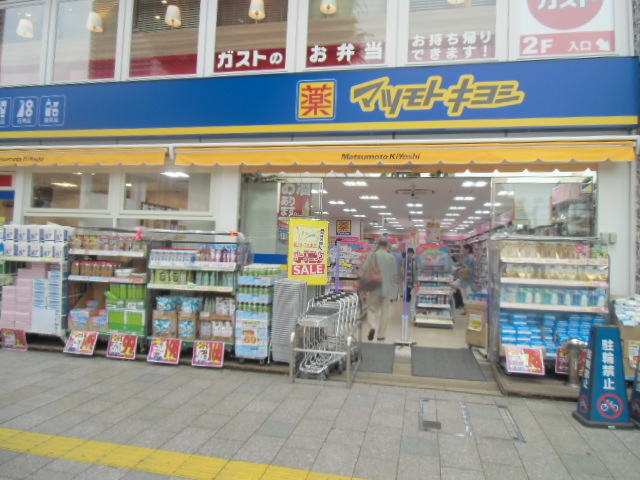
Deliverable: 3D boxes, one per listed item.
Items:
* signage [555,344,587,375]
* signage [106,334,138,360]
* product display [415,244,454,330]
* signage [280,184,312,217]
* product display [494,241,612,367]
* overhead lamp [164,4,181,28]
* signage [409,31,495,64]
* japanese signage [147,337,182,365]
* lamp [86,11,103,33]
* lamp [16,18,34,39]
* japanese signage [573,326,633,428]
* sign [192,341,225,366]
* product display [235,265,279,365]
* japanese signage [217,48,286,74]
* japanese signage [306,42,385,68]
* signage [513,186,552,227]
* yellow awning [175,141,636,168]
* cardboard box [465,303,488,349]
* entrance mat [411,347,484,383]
[{"bbox_3d":[2.959,1.408,5.128,0.400,0.297,0.020,2,-15,13],"label":"signage"},{"bbox_3d":[-2.563,1.388,5.791,0.420,0.300,0.020,2,-14,15],"label":"signage"},{"bbox_3d":[2.230,0.877,8.606,0.720,1.580,0.500,2,-1,13],"label":"product display"},{"bbox_3d":[-0.355,-0.602,6.758,0.497,0.518,0.020,2,-1,13],"label":"signage"},{"bbox_3d":[2.816,0.820,5.509,1.199,1.660,0.580,2,-1,13],"label":"product display"},{"bbox_3d":[-2.687,-4.087,8.125,0.280,0.280,0.280,2,-1,13],"label":"overhead lamp"},{"bbox_3d":[1.758,-2.579,5.952,1.124,0.439,0.020,2,-1,13],"label":"signage"},{"bbox_3d":[-1.998,1.433,5.730,0.425,0.293,0.015,2,-17,13],"label":"japanese signage"},{"bbox_3d":[-4.322,-4.174,8.515,0.280,0.280,0.280,2,-1,13],"label":"lamp"},{"bbox_3d":[-5.901,-4.228,8.891,0.280,0.280,0.280,2,-1,13],"label":"lamp"},{"bbox_3d":[2.682,1.268,4.178,0.450,0.910,0.310,2,-1,4],"label":"japanese signage"},{"bbox_3d":[-1.406,1.427,5.558,0.420,0.300,0.020,2,-15,15],"label":"sign"},{"bbox_3d":[-0.790,0.925,5.723,0.432,1.260,0.420,2,-1,13],"label":"product display"},{"bbox_3d":[-1.089,-2.778,6.870,1.171,0.307,0.015,2,-1,13],"label":"japanese signage"},{"bbox_3d":[0.374,-2.717,6.522,1.171,0.310,0.015,2,-1,13],"label":"japanese signage"},{"bbox_3d":[2.852,-0.477,5.952,0.464,0.525,0.015,2,-1,13],"label":"signage"},{"bbox_3d":[0.817,-1.181,6.160,6.213,0.296,0.250,2,-1,13],"label":"yellow awning"},{"bbox_3d":[2.412,1.283,6.730,0.330,0.627,0.340,2,-2,30],"label":"cardboard box"},{"bbox_3d":[1.659,1.615,5.899,0.870,0.015,1.511,2,1,12],"label":"entrance mat"}]

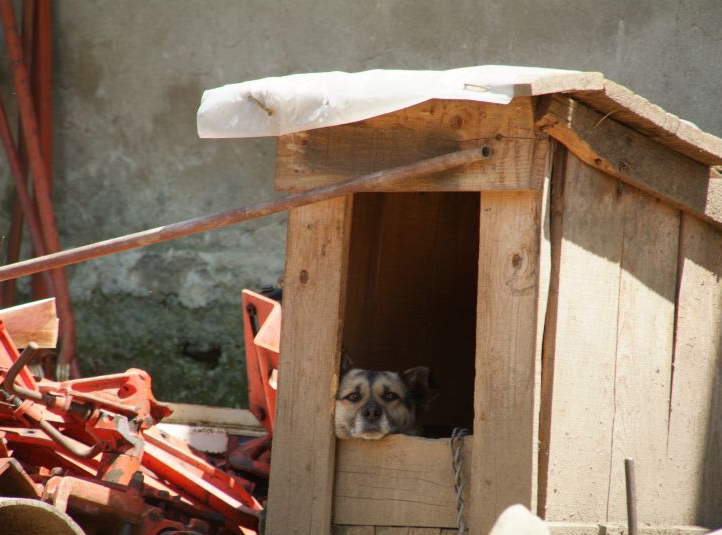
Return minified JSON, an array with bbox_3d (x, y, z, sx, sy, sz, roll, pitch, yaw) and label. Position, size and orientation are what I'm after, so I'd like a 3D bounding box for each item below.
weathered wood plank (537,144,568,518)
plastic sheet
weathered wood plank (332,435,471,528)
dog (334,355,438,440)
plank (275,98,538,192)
[{"bbox_3d":[0.342,0.114,11.913,0.030,0.675,0.035,2,1,32],"label":"weathered wood plank"},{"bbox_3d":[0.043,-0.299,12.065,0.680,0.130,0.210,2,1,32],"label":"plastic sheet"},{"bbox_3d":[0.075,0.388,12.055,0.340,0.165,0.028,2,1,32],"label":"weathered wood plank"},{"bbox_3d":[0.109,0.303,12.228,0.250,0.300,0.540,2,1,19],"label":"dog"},{"bbox_3d":[0.084,-0.222,12.016,0.560,0.170,0.028,2,1,32],"label":"plank"}]

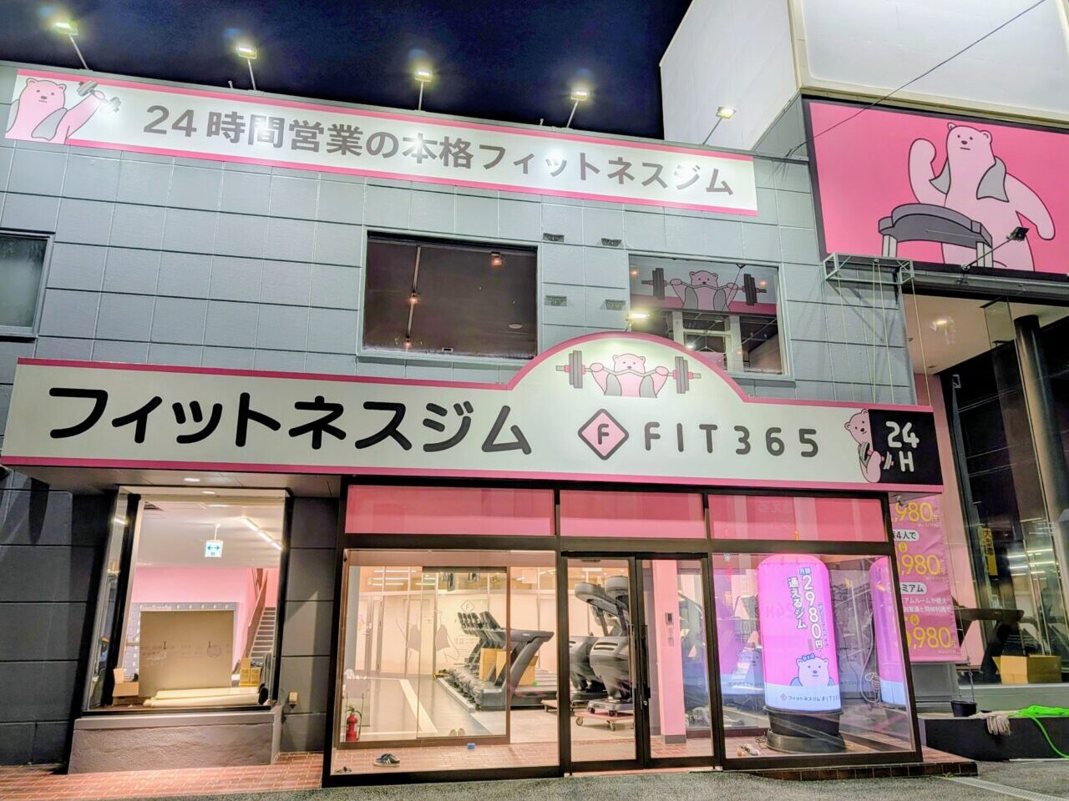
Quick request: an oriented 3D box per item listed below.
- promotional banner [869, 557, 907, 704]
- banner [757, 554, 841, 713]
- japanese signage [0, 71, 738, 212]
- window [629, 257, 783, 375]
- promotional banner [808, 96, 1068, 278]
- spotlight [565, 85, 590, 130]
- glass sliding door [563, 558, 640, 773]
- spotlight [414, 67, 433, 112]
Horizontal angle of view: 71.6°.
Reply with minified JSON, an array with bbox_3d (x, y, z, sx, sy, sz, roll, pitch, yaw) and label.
[{"bbox_3d":[4.526,2.766,9.041,0.780,1.770,0.780,3,-15,-11],"label":"promotional banner"},{"bbox_3d":[3.106,2.686,8.767,0.820,1.770,0.820,1,-14,-3],"label":"banner"},{"bbox_3d":[-1.585,-3.449,10.158,10.009,0.990,0.060,3,-15,-11],"label":"japanese signage"},{"bbox_3d":[2.484,-1.212,10.500,2.325,1.691,0.100,3,-15,-11],"label":"window"},{"bbox_3d":[6.877,-3.312,11.832,5.384,2.778,0.120,3,-15,-11],"label":"promotional banner"},{"bbox_3d":[0.562,-4.111,10.393,0.270,0.230,0.760,3,-15,-11],"label":"spotlight"},{"bbox_3d":[0.692,2.584,7.419,0.769,2.006,0.050,3,-15,-11],"label":"glass sliding door"},{"bbox_3d":[-1.504,-4.212,9.991,0.260,0.230,0.760,3,-15,-11],"label":"spotlight"}]

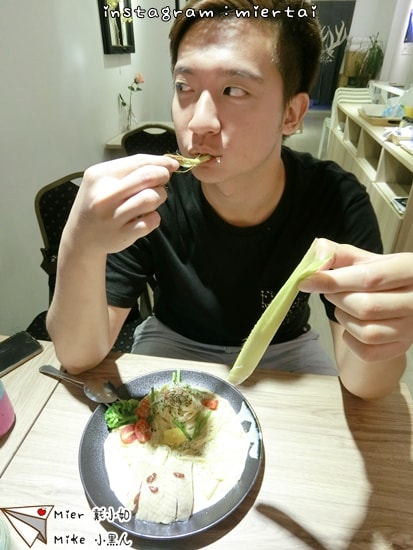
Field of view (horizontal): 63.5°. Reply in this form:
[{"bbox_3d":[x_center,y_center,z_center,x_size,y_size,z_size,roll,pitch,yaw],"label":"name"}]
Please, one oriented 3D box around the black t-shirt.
[{"bbox_3d":[0.080,-0.011,0.787,0.530,0.550,0.330,0,36,0],"label":"black t-shirt"}]

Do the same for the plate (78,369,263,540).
[{"bbox_3d":[-0.048,0.245,0.485,0.254,0.045,0.254,0,28,0],"label":"plate"}]

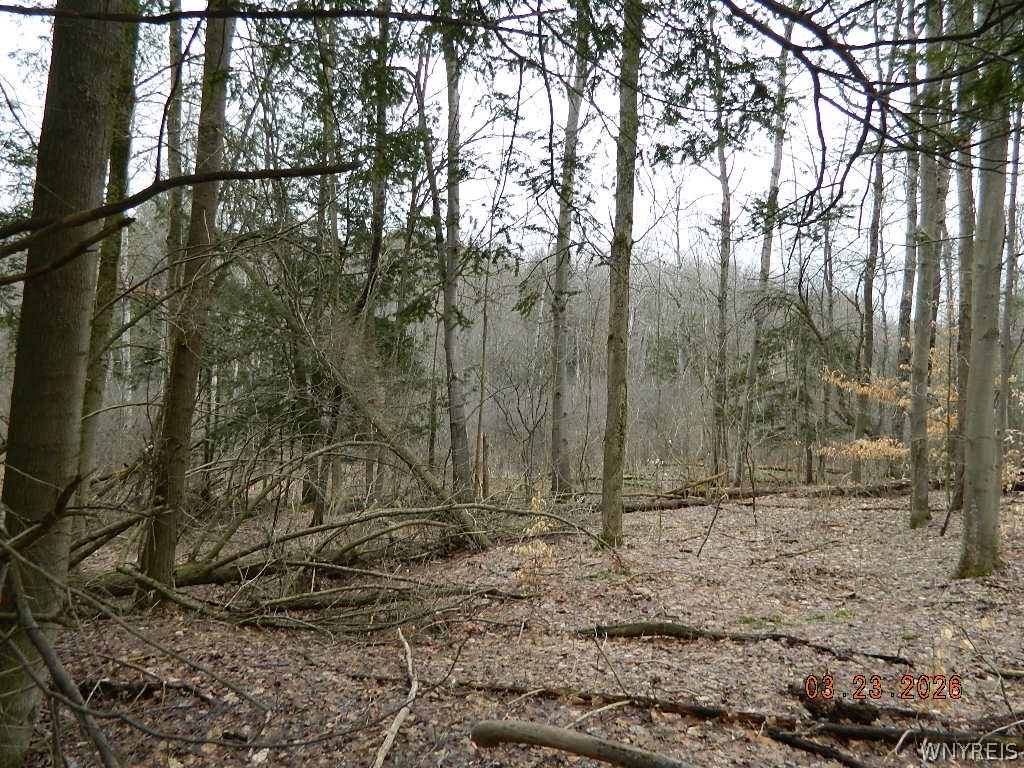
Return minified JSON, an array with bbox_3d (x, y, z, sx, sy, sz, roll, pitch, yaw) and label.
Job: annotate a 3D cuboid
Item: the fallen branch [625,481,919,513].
[{"bbox_3d":[5.566,2.222,15.005,8.451,0.320,0.400,3,-3,-30],"label":"fallen branch"}]

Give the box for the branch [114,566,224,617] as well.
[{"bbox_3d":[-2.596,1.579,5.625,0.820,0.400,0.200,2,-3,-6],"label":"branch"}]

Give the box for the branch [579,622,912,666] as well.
[{"bbox_3d":[1.549,1.759,5.131,2.192,0.140,0.250,1,-3,12],"label":"branch"}]

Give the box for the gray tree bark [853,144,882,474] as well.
[{"bbox_3d":[9.654,-1.853,20.047,0.360,9.139,0.360,4,-3,25],"label":"gray tree bark"}]

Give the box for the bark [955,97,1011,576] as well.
[{"bbox_3d":[5.221,-0.631,8.118,0.450,5.394,0.450,2,-3,33],"label":"bark"}]

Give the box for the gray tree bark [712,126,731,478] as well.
[{"bbox_3d":[6.143,-2.488,21.888,0.360,10.464,0.360,1,-3,16],"label":"gray tree bark"}]

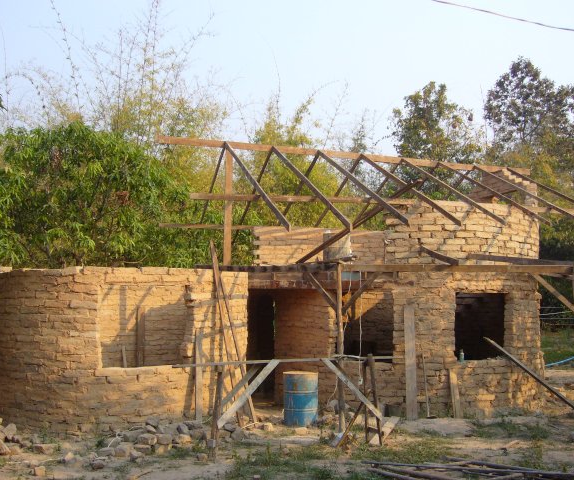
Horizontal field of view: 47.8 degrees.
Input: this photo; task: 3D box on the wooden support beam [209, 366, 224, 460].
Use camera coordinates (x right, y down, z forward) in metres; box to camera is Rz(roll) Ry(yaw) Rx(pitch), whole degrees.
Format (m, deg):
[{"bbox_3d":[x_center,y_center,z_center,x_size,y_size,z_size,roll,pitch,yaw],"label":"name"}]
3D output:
[{"bbox_3d":[-0.899,2.232,8.285,0.075,1.157,0.075,4,-7,0],"label":"wooden support beam"}]

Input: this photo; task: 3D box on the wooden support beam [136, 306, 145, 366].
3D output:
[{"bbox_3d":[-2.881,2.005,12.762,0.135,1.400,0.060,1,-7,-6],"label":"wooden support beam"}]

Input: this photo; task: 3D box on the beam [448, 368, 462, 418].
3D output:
[{"bbox_3d":[3.005,2.747,11.578,0.125,0.863,0.050,-3,-15,5],"label":"beam"}]

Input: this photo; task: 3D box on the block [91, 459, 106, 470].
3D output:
[{"bbox_3d":[-2.329,2.790,8.060,0.165,0.110,0.140,1,-6,-6],"label":"block"}]

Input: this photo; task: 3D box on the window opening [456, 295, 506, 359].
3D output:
[{"bbox_3d":[3.529,1.577,11.800,1.040,1.220,0.260,2,-6,-15],"label":"window opening"}]

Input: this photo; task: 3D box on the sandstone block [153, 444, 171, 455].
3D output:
[{"bbox_3d":[-1.701,2.872,8.888,0.220,0.120,0.170,1,-6,-6],"label":"sandstone block"}]

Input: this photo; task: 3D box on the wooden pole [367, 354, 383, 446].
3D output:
[{"bbox_3d":[1.278,2.295,9.354,0.060,1.252,0.060,-6,-10,-1],"label":"wooden pole"}]

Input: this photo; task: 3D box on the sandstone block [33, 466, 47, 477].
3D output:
[{"bbox_3d":[-2.860,2.685,7.500,0.125,0.105,0.130,4,-8,-28],"label":"sandstone block"}]

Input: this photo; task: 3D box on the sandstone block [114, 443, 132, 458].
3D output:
[{"bbox_3d":[-2.184,2.833,8.682,0.215,0.150,0.180,1,-6,-6],"label":"sandstone block"}]

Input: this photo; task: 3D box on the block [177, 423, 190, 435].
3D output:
[{"bbox_3d":[-1.615,2.942,10.100,0.190,0.170,0.180,1,-7,-11],"label":"block"}]

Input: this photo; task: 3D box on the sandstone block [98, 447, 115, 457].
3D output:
[{"bbox_3d":[-2.426,2.861,8.777,0.225,0.110,0.160,1,-6,-6],"label":"sandstone block"}]

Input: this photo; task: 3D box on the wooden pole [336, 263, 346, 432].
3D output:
[{"bbox_3d":[0.868,1.726,10.470,0.090,2.699,0.090,0,-7,0],"label":"wooden pole"}]

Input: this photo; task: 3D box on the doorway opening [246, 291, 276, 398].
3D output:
[{"bbox_3d":[-0.490,2.009,12.327,0.600,2.051,0.300,1,-7,-6],"label":"doorway opening"}]

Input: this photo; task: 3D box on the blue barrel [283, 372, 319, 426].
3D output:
[{"bbox_3d":[0.237,2.704,10.970,0.585,0.880,0.585,0,-6,0],"label":"blue barrel"}]

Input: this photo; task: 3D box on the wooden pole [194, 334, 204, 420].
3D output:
[{"bbox_3d":[-1.551,2.420,11.486,0.100,1.581,0.060,-1,-13,-6],"label":"wooden pole"}]

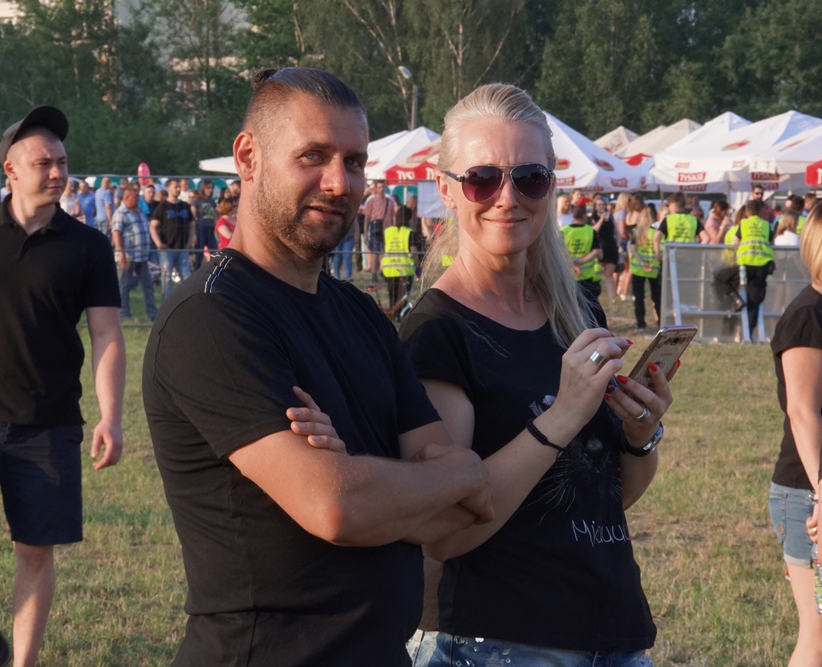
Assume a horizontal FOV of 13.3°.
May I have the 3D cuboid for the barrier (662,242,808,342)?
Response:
[{"bbox_3d":[3.892,-0.474,41.300,2.000,1.180,0.800,0,2,-12],"label":"barrier"}]

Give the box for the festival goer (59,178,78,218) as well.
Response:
[{"bbox_3d":[-5.808,-1.783,60.000,0.360,1.690,0.450,1,2,24],"label":"festival goer"}]

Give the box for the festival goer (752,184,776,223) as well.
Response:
[{"bbox_3d":[4.791,-1.148,48.500,0.500,1.820,0.320,0,2,-9],"label":"festival goer"}]

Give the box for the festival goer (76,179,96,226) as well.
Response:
[{"bbox_3d":[-5.942,-1.920,64.500,0.480,1.750,0.320,1,2,18],"label":"festival goer"}]

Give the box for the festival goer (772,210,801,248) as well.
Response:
[{"bbox_3d":[4.693,-0.745,43.800,0.450,1.580,0.320,0,2,-12],"label":"festival goer"}]

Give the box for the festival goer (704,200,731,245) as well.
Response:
[{"bbox_3d":[4.150,-0.975,48.000,0.400,1.670,0.440,0,2,-6],"label":"festival goer"}]

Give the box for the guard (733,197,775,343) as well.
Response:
[{"bbox_3d":[4.381,-0.815,45.000,0.530,1.750,0.420,0,2,-5],"label":"guard"}]

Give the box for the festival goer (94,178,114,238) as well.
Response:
[{"bbox_3d":[-5.325,-1.826,61.000,0.360,1.760,0.480,-1,2,-34],"label":"festival goer"}]

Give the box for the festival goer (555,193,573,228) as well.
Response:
[{"bbox_3d":[2.460,-1.379,56.529,0.340,1.690,0.470,3,2,30],"label":"festival goer"}]

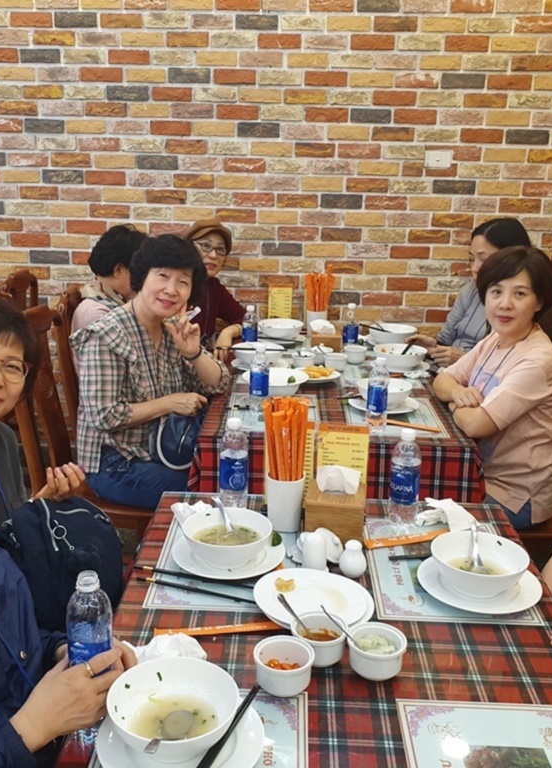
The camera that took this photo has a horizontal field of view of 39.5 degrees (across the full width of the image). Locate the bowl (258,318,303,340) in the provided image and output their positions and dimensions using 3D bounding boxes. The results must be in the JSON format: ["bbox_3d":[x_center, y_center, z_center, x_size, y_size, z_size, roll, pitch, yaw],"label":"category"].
[{"bbox_3d":[0.023,-0.240,3.443,0.204,0.063,0.204,1,16,0],"label":"bowl"}]

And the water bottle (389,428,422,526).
[{"bbox_3d":[0.288,0.203,1.696,0.063,0.213,0.063,2,16,4],"label":"water bottle"}]

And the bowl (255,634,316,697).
[{"bbox_3d":[0.013,0.434,1.180,0.092,0.048,0.092,1,16,0],"label":"bowl"}]

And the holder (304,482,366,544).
[{"bbox_3d":[0.129,0.273,1.650,0.122,0.080,0.134,3,15,6],"label":"holder"}]

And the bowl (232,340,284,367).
[{"bbox_3d":[-0.066,-0.096,2.910,0.187,0.080,0.187,2,15,1],"label":"bowl"}]

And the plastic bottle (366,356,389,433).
[{"bbox_3d":[0.306,0.031,2.305,0.062,0.222,0.062,2,16,2],"label":"plastic bottle"}]

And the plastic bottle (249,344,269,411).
[{"bbox_3d":[-0.053,-0.020,2.445,0.063,0.213,0.063,2,16,4],"label":"plastic bottle"}]

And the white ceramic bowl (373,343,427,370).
[{"bbox_3d":[0.480,-0.097,2.977,0.204,0.072,0.204,2,16,2],"label":"white ceramic bowl"}]

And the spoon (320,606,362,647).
[{"bbox_3d":[0.117,0.400,1.218,0.125,0.018,0.026,45,29,9],"label":"spoon"}]

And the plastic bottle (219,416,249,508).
[{"bbox_3d":[-0.091,0.174,1.750,0.065,0.208,0.065,2,15,1],"label":"plastic bottle"}]

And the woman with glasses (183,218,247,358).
[{"bbox_3d":[-0.264,-0.058,3.341,0.600,1.280,0.480,10,18,27],"label":"woman with glasses"}]

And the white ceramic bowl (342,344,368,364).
[{"bbox_3d":[0.323,-0.119,3.119,0.093,0.053,0.093,2,16,2],"label":"white ceramic bowl"}]

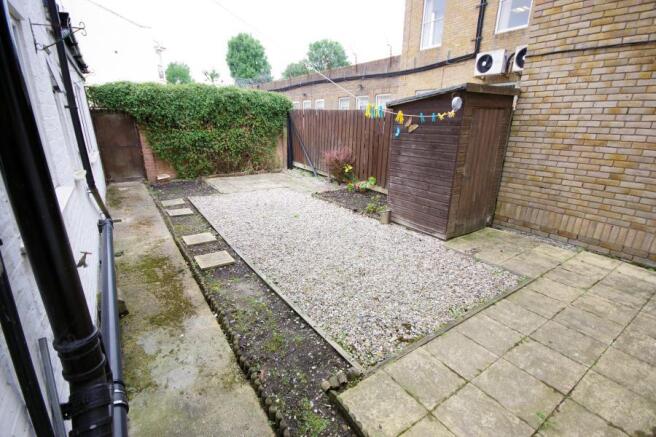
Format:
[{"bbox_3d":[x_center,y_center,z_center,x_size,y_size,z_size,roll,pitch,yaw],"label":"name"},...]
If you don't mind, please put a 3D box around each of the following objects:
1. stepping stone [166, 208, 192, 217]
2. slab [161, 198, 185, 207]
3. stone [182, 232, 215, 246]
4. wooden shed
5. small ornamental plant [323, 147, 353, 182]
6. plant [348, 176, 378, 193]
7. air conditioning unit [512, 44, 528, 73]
[{"bbox_3d":[-2.876,-0.112,5.688,0.400,0.042,0.400,-13,22,-33],"label":"stepping stone"},{"bbox_3d":[-3.383,-0.338,6.375,0.400,0.042,0.400,-13,22,-33],"label":"slab"},{"bbox_3d":[-1.933,0.314,4.387,0.400,0.042,0.400,-13,22,-33],"label":"stone"},{"bbox_3d":[1.854,-0.905,4.668,1.353,2.071,1.303,-12,21,-32],"label":"wooden shed"},{"bbox_3d":[0.273,-1.548,8.323,0.829,0.963,0.727,0,18,2],"label":"small ornamental plant"},{"bbox_3d":[0.850,-0.889,7.355,0.724,0.347,0.455,2,18,6],"label":"plant"},{"bbox_3d":[5.598,-4.394,7.949,0.303,0.606,0.808,-14,22,-35],"label":"air conditioning unit"}]

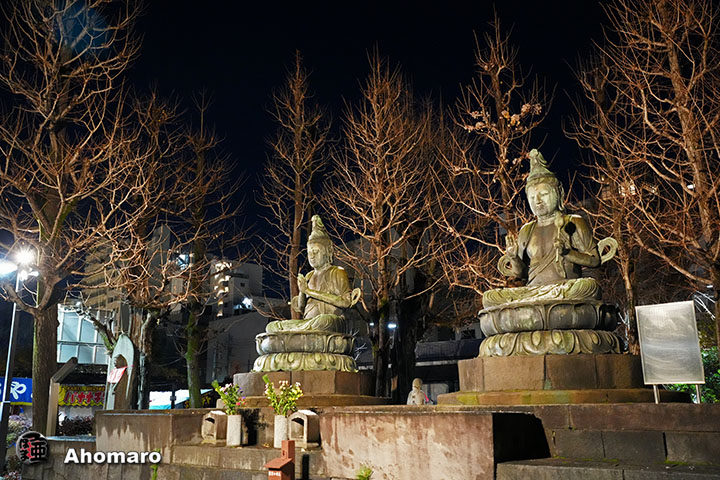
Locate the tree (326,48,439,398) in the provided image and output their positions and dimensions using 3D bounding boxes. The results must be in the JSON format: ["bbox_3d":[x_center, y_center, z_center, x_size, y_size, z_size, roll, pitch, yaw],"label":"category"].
[{"bbox_3d":[0.656,-0.102,17.792,3.200,11.800,3.200,-1,-15,0],"label":"tree"}]

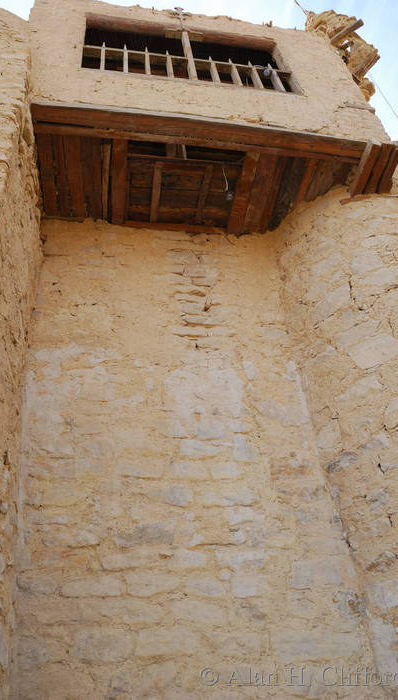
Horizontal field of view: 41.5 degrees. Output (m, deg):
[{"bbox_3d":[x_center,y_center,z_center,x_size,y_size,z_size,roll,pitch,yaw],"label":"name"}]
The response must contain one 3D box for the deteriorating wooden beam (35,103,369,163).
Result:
[{"bbox_3d":[0.073,-2.165,5.247,3.341,0.120,0.200,2,-45,-11],"label":"deteriorating wooden beam"}]

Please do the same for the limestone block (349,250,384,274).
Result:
[{"bbox_3d":[1.548,-0.750,4.789,0.250,0.170,0.150,-23,-45,15],"label":"limestone block"}]

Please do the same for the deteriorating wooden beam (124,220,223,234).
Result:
[{"bbox_3d":[-0.269,-1.391,5.955,1.122,0.080,0.090,3,-45,-12],"label":"deteriorating wooden beam"}]

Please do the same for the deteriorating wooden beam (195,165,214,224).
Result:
[{"bbox_3d":[0.068,-1.694,5.745,0.075,0.050,0.724,3,-45,-12],"label":"deteriorating wooden beam"}]

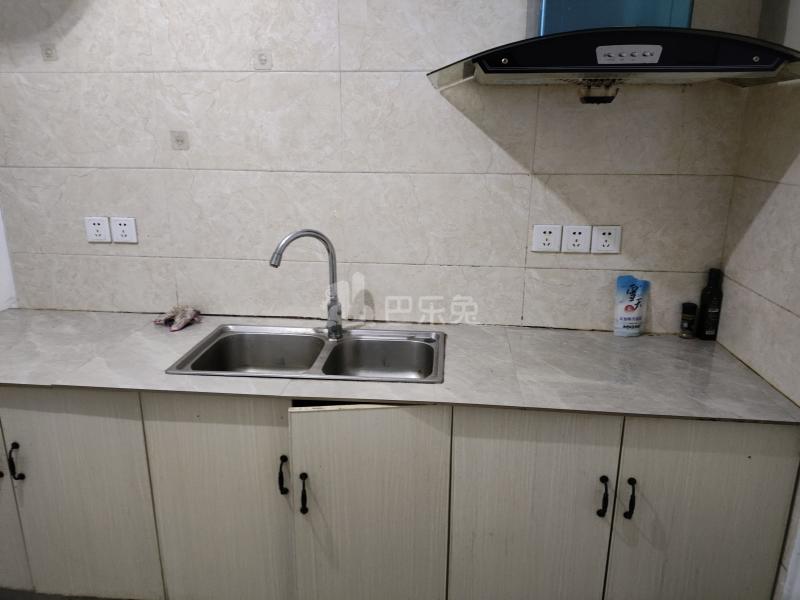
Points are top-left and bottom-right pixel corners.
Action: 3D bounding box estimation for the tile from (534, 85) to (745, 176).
[{"bbox_3d":[0.715,-0.526,1.731,0.603,0.301,0.010,2,16,6],"label":"tile"}]

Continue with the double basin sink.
[{"bbox_3d":[-0.243,0.239,1.753,0.750,0.190,0.406,2,16,6],"label":"double basin sink"}]

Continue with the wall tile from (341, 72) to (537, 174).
[{"bbox_3d":[0.116,-0.547,1.790,0.600,0.301,0.010,2,16,6],"label":"wall tile"}]

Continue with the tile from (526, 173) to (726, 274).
[{"bbox_3d":[0.713,-0.238,1.815,0.603,0.298,0.010,2,16,6],"label":"tile"}]

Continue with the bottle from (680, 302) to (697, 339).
[{"bbox_3d":[0.927,0.069,1.848,0.045,0.104,0.045,2,16,6],"label":"bottle"}]

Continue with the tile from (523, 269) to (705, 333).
[{"bbox_3d":[0.711,0.003,1.885,0.603,0.206,0.010,2,16,6],"label":"tile"}]

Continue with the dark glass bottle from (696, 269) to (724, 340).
[{"bbox_3d":[0.978,0.015,1.819,0.060,0.224,0.060,2,16,6],"label":"dark glass bottle"}]

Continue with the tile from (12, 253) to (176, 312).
[{"bbox_3d":[-1.086,-0.059,2.061,0.609,0.206,0.010,2,16,6],"label":"tile"}]

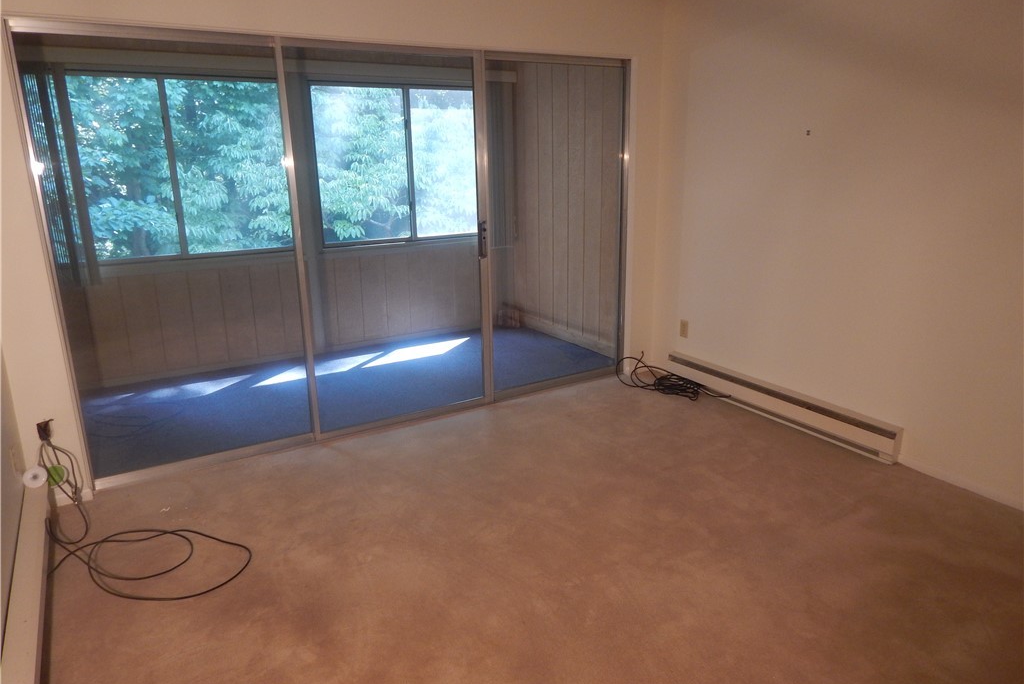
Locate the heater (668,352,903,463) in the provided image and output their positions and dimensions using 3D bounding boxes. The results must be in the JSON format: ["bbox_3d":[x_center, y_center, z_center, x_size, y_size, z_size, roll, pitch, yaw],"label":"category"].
[{"bbox_3d":[1.479,0.330,3.833,0.065,0.179,1.615,-9,17,-27],"label":"heater"}]

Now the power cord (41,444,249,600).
[{"bbox_3d":[-1.520,0.659,2.663,0.735,0.274,1.145,-9,17,-27],"label":"power cord"}]

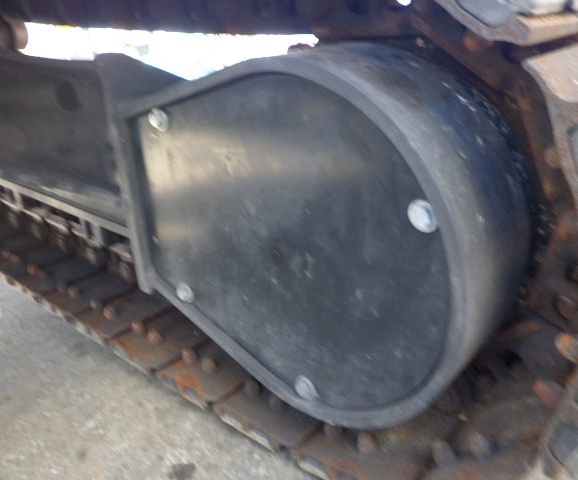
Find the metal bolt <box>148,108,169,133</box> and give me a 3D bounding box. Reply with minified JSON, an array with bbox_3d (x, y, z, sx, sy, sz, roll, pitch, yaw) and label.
[{"bbox_3d":[-0.174,-0.159,0.689,0.028,0.028,0.013,15,30,38],"label":"metal bolt"}]

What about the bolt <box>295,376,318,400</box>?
[{"bbox_3d":[0.023,0.192,0.675,0.028,0.028,0.013,15,30,38],"label":"bolt"}]

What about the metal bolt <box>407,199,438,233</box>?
[{"bbox_3d":[0.122,-0.022,0.473,0.028,0.028,0.013,15,30,38],"label":"metal bolt"}]

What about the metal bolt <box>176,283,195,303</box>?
[{"bbox_3d":[-0.159,0.081,0.793,0.028,0.028,0.013,15,30,38],"label":"metal bolt"}]

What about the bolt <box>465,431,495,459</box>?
[{"bbox_3d":[0.218,0.235,0.593,0.025,0.021,0.025,-27,-12,-43],"label":"bolt"}]

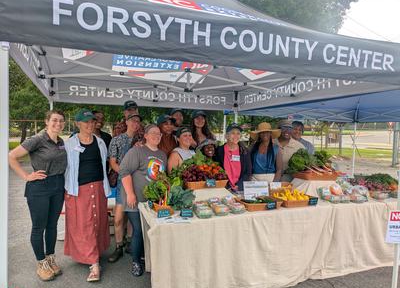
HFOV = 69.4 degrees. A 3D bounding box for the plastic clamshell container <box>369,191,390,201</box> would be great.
[{"bbox_3d":[2.050,0.580,3.280,0.160,0.085,0.140,0,1,-20],"label":"plastic clamshell container"}]

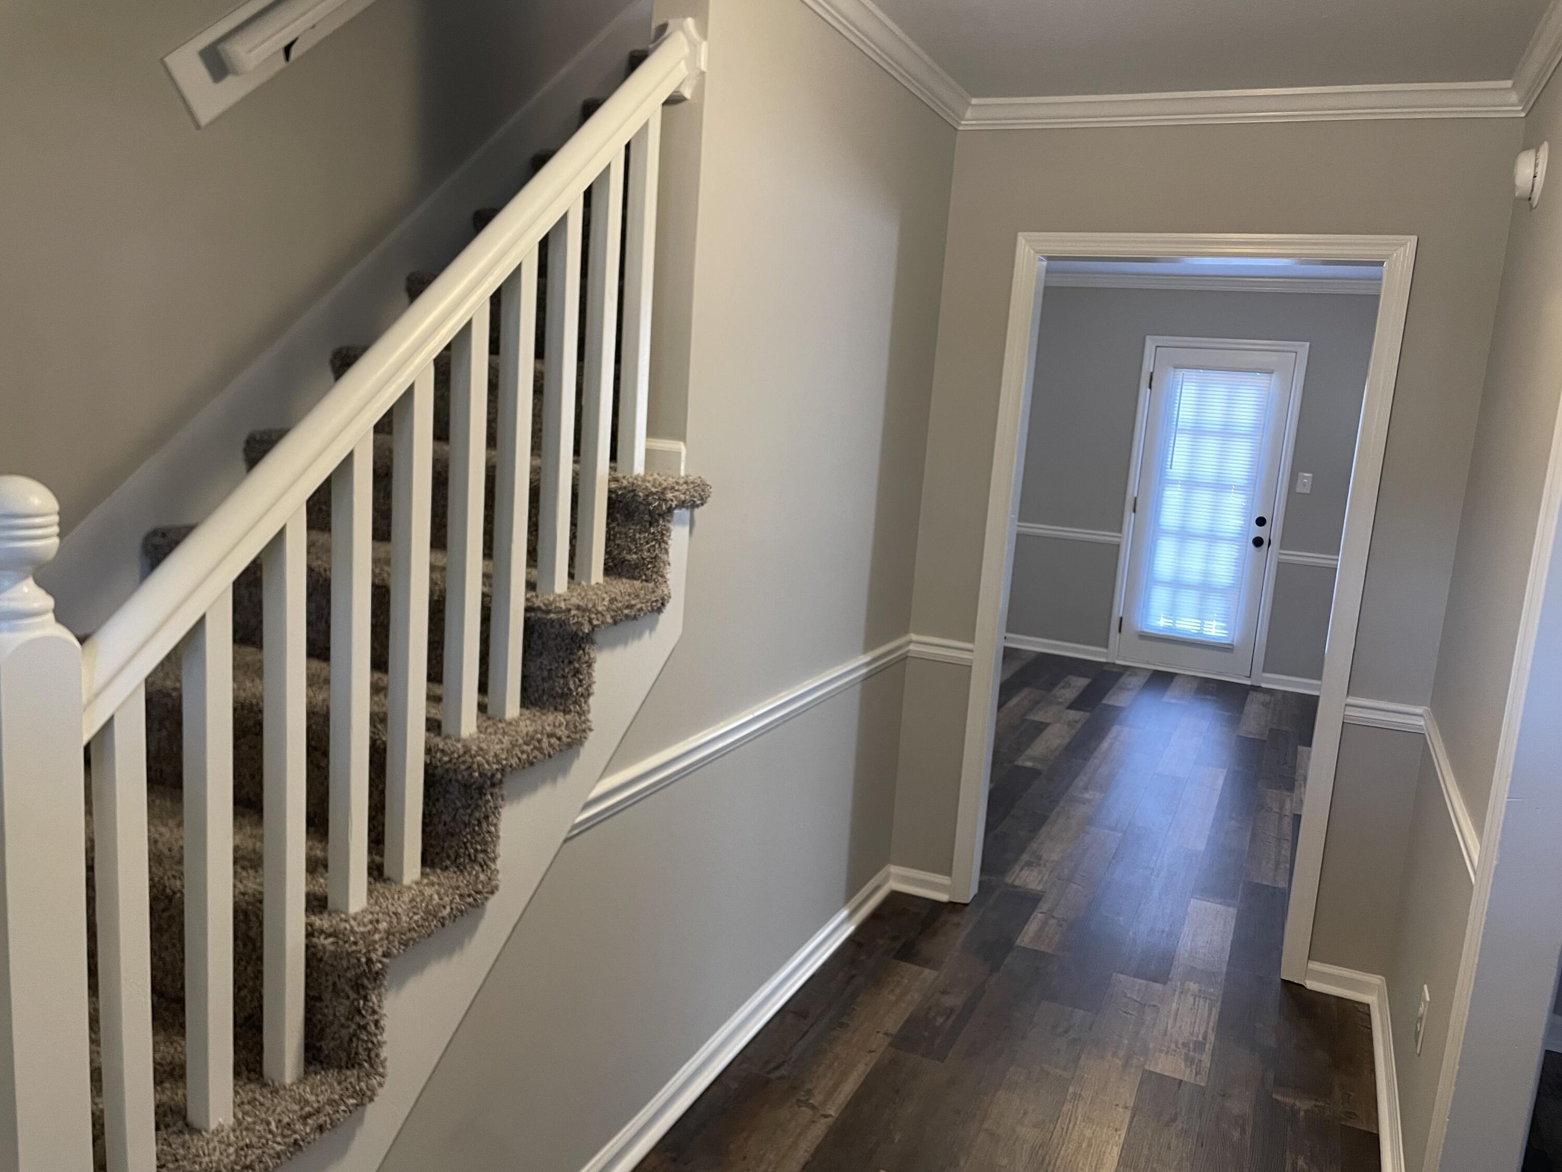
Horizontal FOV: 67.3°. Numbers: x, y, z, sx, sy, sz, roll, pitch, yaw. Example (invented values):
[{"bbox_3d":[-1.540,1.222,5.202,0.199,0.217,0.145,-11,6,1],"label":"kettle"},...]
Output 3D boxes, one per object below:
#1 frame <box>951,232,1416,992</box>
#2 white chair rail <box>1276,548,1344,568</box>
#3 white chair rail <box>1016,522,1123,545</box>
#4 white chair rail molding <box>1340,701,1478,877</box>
[{"bbox_3d":[1.124,0.048,3.458,1.052,2.081,0.130,8,10,24],"label":"frame"},{"bbox_3d":[3.237,-0.155,7.169,0.351,0.073,0.025,8,10,24],"label":"white chair rail"},{"bbox_3d":[1.888,-0.345,7.762,0.729,0.073,0.025,8,10,24],"label":"white chair rail"},{"bbox_3d":[1.410,0.423,2.675,0.189,0.079,1.166,8,10,24],"label":"white chair rail molding"}]

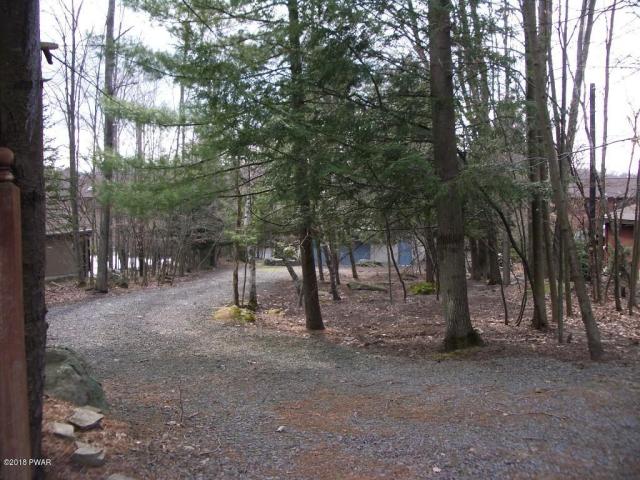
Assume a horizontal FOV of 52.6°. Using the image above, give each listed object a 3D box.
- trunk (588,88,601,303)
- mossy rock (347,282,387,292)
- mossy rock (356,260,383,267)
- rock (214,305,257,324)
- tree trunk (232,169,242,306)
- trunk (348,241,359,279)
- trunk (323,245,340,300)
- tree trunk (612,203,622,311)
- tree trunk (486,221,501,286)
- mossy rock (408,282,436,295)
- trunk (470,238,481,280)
[{"bbox_3d":[7.170,-1.241,16.901,0.222,5.746,0.222,0,0,0],"label":"trunk"},{"bbox_3d":[1.491,1.513,20.756,1.245,0.268,0.498,0,0,0],"label":"mossy rock"},{"bbox_3d":[2.945,1.389,38.492,1.500,0.279,0.900,0,0,0],"label":"mossy rock"},{"bbox_3d":[-1.698,1.460,12.848,0.847,0.338,0.593,0,0,0],"label":"rock"},{"bbox_3d":[-2.022,-0.061,15.862,0.184,3.383,0.184,0,0,0],"label":"tree trunk"},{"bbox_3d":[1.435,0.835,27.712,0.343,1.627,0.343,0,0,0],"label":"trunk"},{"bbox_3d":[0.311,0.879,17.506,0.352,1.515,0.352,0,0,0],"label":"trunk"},{"bbox_3d":[6.871,0.381,14.946,0.162,2.494,0.162,0,0,0],"label":"tree trunk"},{"bbox_3d":[6.416,0.499,23.928,0.425,2.293,0.425,0,0,0],"label":"tree trunk"},{"bbox_3d":[3.174,1.489,20.041,0.841,0.314,0.631,0,0,0],"label":"mossy rock"},{"bbox_3d":[6.325,0.793,26.321,0.366,1.708,0.366,0,0,0],"label":"trunk"}]

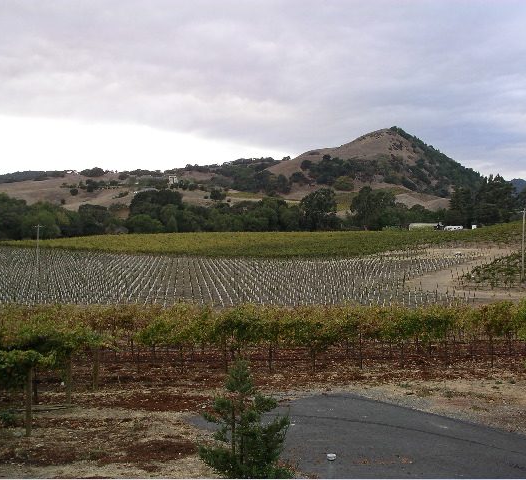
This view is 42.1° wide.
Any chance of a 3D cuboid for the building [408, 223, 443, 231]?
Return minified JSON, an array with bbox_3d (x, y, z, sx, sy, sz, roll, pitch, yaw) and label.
[{"bbox_3d":[74.230,-5.620,310.000,13.800,4.400,8.500,1,2,32],"label":"building"}]

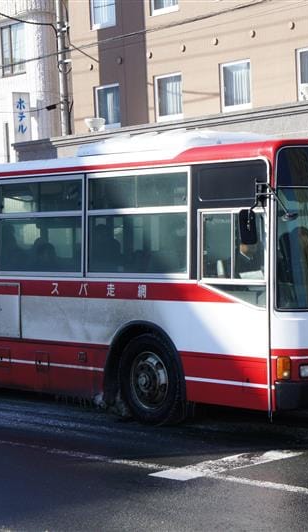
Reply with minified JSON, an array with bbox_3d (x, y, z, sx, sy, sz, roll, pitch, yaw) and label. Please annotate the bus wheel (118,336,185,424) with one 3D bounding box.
[{"bbox_3d":[0.038,1.045,12.261,0.280,0.840,0.840,0,1,-42],"label":"bus wheel"}]

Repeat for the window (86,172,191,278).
[{"bbox_3d":[-0.158,-0.383,12.271,0.050,0.980,1.420,0,1,-42],"label":"window"}]

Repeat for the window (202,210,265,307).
[{"bbox_3d":[0.677,-0.074,11.355,0.050,0.840,0.800,0,1,-42],"label":"window"}]

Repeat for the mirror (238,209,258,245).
[{"bbox_3d":[0.775,-0.325,10.918,0.190,0.290,0.090,0,1,-42],"label":"mirror"}]

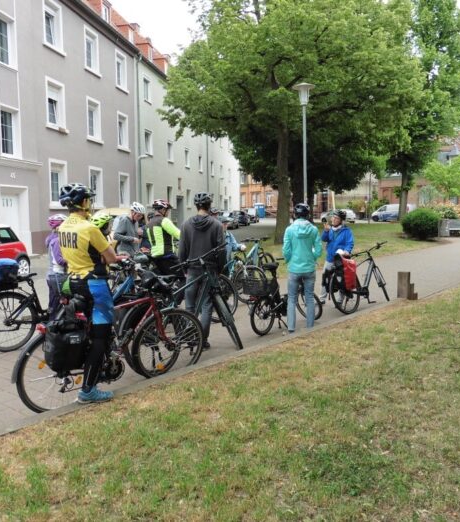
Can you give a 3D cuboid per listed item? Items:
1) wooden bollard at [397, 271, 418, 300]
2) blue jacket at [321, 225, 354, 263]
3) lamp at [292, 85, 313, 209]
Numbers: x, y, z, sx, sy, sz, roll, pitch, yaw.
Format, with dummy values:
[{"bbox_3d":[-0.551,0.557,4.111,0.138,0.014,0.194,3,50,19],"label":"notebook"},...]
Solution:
[{"bbox_3d":[3.297,0.461,8.976,0.300,0.490,0.220,-5,7,-38],"label":"wooden bollard"},{"bbox_3d":[1.897,-0.314,8.515,0.560,0.650,0.360,3,7,27],"label":"blue jacket"},{"bbox_3d":[2.111,-2.403,13.621,0.620,5.100,0.620,0,6,0],"label":"lamp"}]

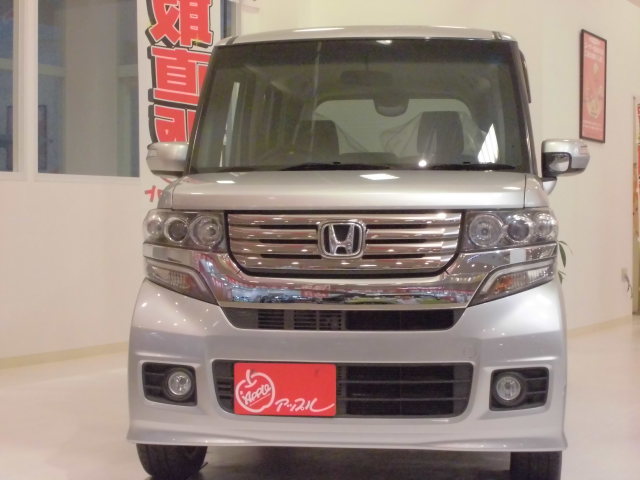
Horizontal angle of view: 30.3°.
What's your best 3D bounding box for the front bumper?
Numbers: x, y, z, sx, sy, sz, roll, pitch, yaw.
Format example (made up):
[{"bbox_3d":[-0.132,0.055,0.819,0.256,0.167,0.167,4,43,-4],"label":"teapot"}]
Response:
[{"bbox_3d":[0.083,0.402,3.952,1.470,0.563,0.380,0,1,6],"label":"front bumper"}]

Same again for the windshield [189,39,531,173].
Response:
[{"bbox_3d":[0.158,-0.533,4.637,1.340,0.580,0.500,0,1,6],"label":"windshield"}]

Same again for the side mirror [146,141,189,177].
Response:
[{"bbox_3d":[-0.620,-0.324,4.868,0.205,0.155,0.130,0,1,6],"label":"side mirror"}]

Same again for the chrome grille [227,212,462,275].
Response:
[{"bbox_3d":[0.072,0.009,3.840,0.776,0.205,0.105,0,1,6],"label":"chrome grille"}]

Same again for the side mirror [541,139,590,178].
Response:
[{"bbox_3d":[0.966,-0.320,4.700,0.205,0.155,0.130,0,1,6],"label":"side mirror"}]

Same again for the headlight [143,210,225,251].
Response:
[{"bbox_3d":[-0.458,-0.041,4.069,0.333,0.140,0.290,0,1,6],"label":"headlight"}]

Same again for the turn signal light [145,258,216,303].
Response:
[{"bbox_3d":[-0.456,0.133,3.981,0.255,0.146,0.170,0,1,21],"label":"turn signal light"}]

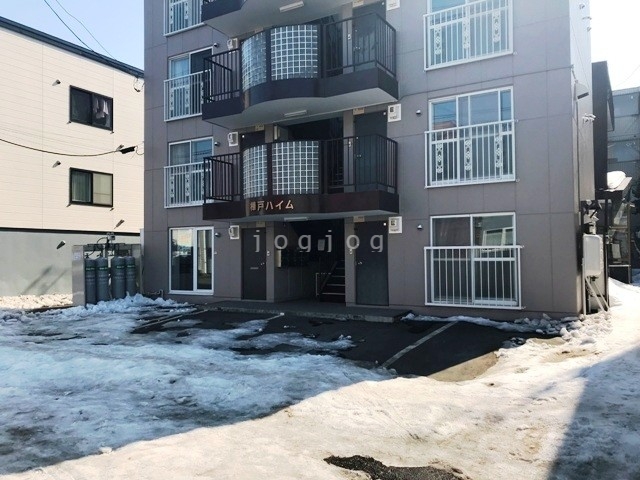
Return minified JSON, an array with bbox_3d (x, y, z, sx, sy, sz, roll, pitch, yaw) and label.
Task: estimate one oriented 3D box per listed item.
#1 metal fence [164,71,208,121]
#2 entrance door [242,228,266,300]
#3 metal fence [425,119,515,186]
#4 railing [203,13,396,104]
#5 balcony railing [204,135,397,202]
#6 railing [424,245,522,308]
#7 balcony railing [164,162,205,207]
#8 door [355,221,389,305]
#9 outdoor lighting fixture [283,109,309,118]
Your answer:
[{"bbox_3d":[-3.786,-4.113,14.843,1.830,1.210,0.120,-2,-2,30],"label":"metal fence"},{"bbox_3d":[-1.752,0.648,13.837,0.794,1.909,0.078,-1,-2,30],"label":"entrance door"},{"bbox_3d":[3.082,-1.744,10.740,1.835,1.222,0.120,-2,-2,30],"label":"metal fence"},{"bbox_3d":[-0.759,-4.128,12.287,4.860,1.200,1.570,-2,-2,30],"label":"railing"},{"bbox_3d":[-0.755,-1.568,12.225,4.870,1.200,1.570,-2,-2,30],"label":"balcony railing"},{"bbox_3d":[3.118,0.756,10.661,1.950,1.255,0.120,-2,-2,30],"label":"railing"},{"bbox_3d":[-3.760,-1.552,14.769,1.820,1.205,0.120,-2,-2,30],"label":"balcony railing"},{"bbox_3d":[1.216,0.549,12.125,0.844,1.931,0.078,-1,-2,30],"label":"door"},{"bbox_3d":[-0.560,-3.050,12.603,0.650,0.080,0.120,-2,-2,30],"label":"outdoor lighting fixture"}]

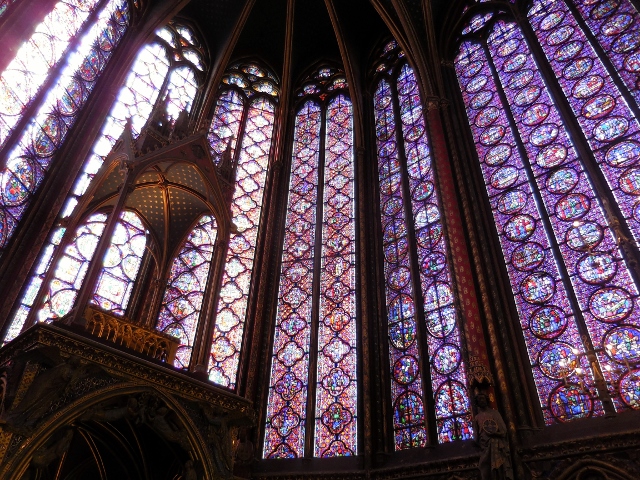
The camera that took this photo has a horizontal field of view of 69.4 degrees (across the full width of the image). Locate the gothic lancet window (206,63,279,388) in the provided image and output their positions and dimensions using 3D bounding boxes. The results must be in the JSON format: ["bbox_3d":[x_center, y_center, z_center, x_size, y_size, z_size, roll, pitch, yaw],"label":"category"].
[{"bbox_3d":[-2.695,-1.300,13.512,2.030,13.900,0.350,11,-38,-12],"label":"gothic lancet window"}]

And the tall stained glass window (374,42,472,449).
[{"bbox_3d":[2.320,-1.770,12.622,1.700,13.900,0.350,-28,-46,33],"label":"tall stained glass window"}]

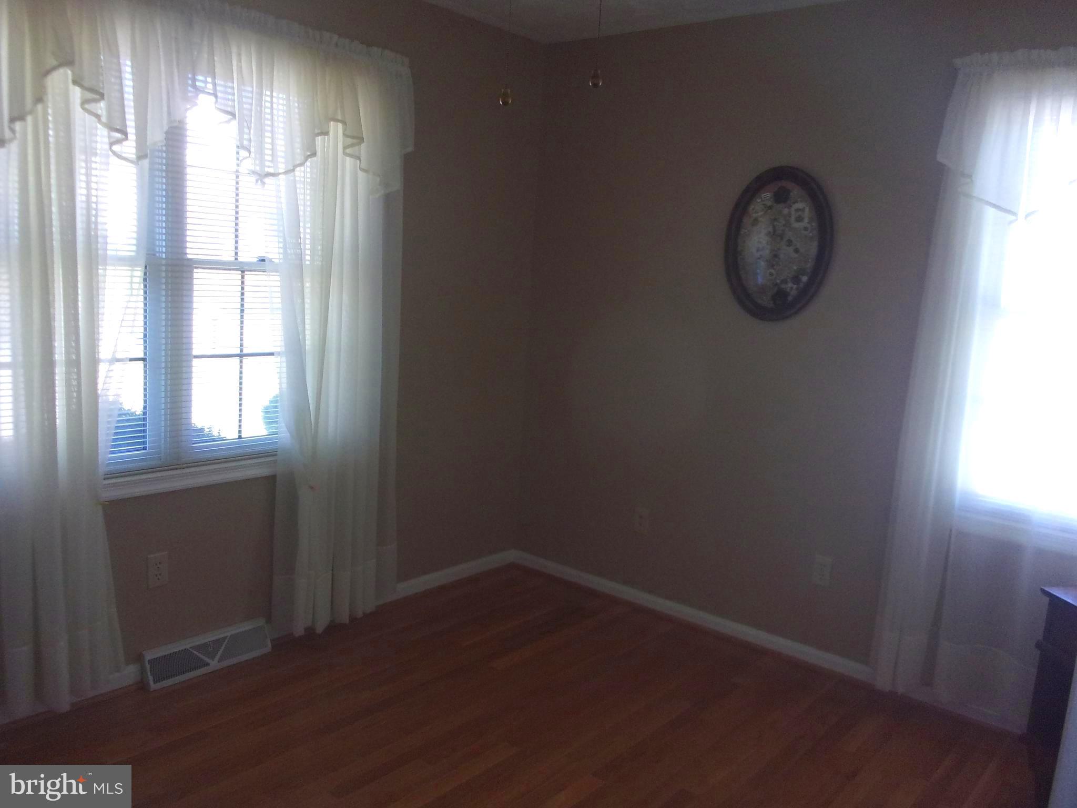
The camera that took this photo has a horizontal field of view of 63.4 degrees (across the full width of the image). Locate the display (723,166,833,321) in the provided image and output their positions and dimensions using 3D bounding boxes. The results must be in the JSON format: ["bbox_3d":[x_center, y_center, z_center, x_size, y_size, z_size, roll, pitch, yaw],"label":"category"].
[{"bbox_3d":[0.912,-0.611,3.336,0.423,0.585,0.040,11,11,39],"label":"display"}]

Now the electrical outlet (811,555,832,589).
[{"bbox_3d":[1.087,0.639,3.335,0.069,0.114,0.009,11,11,39],"label":"electrical outlet"}]

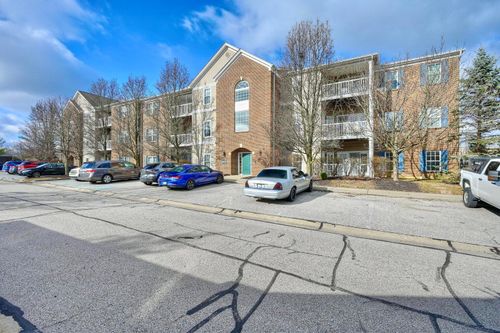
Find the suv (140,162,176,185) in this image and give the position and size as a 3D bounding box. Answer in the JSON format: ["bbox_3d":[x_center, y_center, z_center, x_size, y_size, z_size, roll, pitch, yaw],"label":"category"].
[{"bbox_3d":[-5.651,0.470,16.460,1.850,1.660,4.600,1,2,30],"label":"suv"}]

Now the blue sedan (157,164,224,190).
[{"bbox_3d":[-3.620,0.651,14.677,1.820,1.420,4.680,1,2,31],"label":"blue sedan"}]

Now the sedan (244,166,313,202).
[{"bbox_3d":[1.790,0.750,11.426,1.980,1.460,5.380,1,2,30],"label":"sedan"}]

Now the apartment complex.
[{"bbox_3d":[-7.844,-5.847,32.725,55.500,12.700,15.000,1,2,30],"label":"apartment complex"}]

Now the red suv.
[{"bbox_3d":[-22.756,0.124,24.768,1.860,1.680,4.600,1,2,30],"label":"red suv"}]

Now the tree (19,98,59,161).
[{"bbox_3d":[-34.357,-5.356,36.423,6.200,11.370,6.200,1,2,30],"label":"tree"}]

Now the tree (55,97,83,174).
[{"bbox_3d":[-17.874,-2.901,21.814,3.500,7.720,3.500,1,2,30],"label":"tree"}]

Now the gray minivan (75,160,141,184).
[{"bbox_3d":[-10.713,0.357,18.346,2.010,1.730,5.150,1,2,29],"label":"gray minivan"}]

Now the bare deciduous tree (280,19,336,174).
[{"bbox_3d":[4.222,-4.901,16.319,4.500,11.680,4.500,1,2,30],"label":"bare deciduous tree"}]

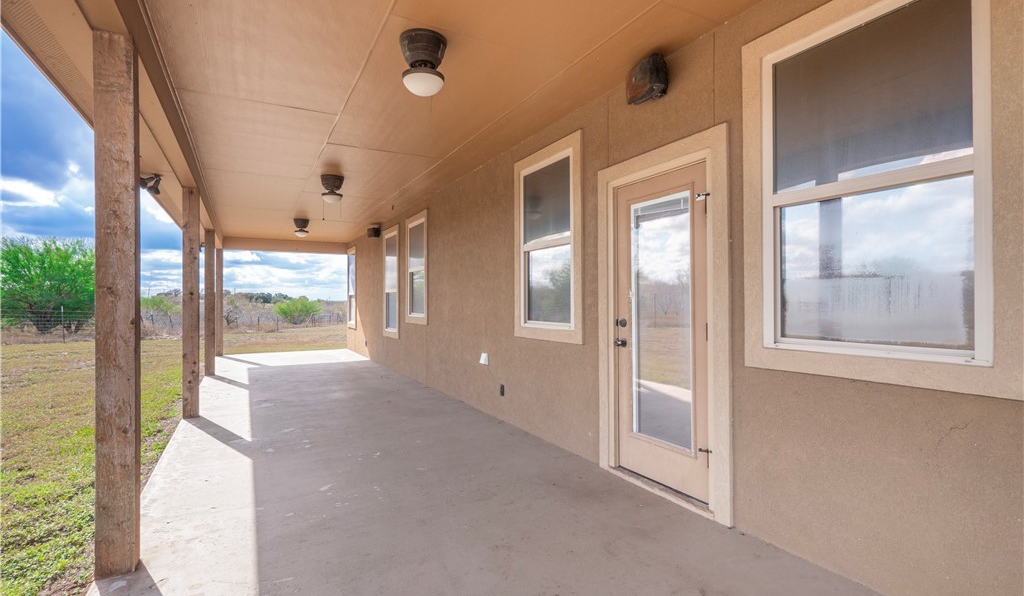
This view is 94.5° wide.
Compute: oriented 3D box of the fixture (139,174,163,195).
[{"bbox_3d":[-3.948,-1.244,5.138,0.220,0.210,0.300,0,0,-29],"label":"fixture"}]

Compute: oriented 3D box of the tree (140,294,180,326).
[{"bbox_3d":[-24.787,0.872,33.000,2.900,2.300,2.800,0,0,-37],"label":"tree"}]

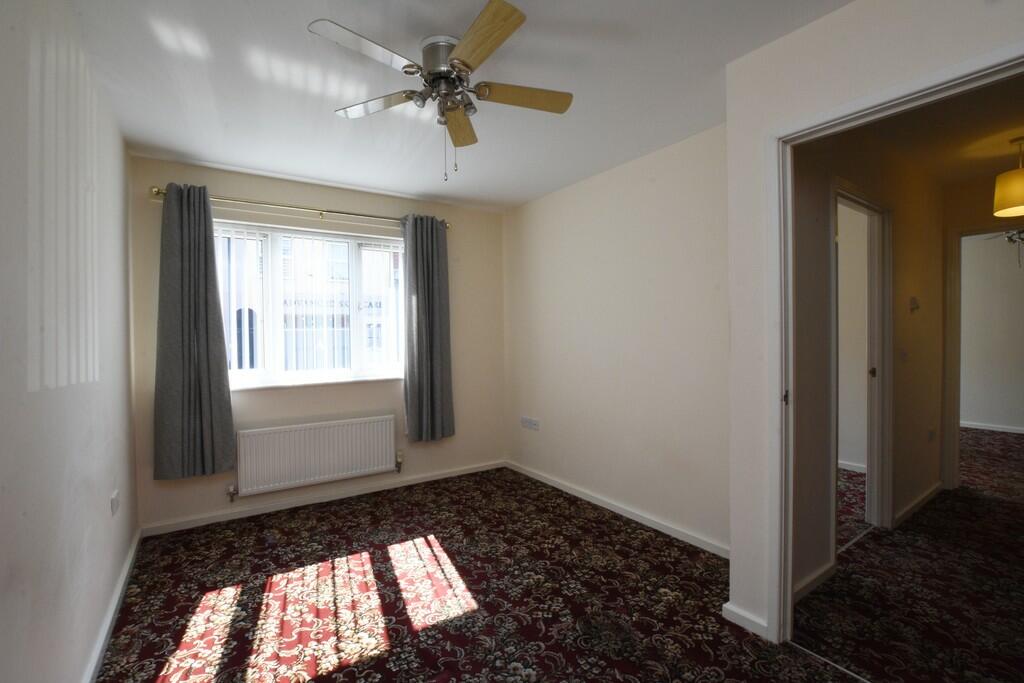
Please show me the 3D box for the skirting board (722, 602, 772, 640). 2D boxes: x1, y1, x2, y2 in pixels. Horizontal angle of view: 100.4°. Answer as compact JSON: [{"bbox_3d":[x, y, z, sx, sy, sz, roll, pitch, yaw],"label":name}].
[{"bbox_3d":[0.991,1.177,1.804,0.021,0.067,0.195,-2,1,-36],"label":"skirting board"}]

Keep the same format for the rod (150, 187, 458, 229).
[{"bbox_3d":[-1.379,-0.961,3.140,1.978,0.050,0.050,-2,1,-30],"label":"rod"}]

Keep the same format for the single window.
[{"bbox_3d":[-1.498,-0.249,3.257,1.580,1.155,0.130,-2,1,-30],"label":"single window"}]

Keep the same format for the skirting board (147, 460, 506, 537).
[{"bbox_3d":[-1.204,1.176,3.355,2.650,0.073,0.018,-2,1,-30],"label":"skirting board"}]

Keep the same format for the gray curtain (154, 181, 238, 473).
[{"bbox_3d":[-2.058,-0.070,2.755,0.418,1.857,0.120,-2,1,-30],"label":"gray curtain"}]

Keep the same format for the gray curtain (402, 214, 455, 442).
[{"bbox_3d":[-0.687,-0.104,3.551,0.420,1.850,0.120,-2,1,-30],"label":"gray curtain"}]

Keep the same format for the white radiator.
[{"bbox_3d":[-1.408,0.818,3.171,1.050,0.442,0.080,-2,1,-30],"label":"white radiator"}]

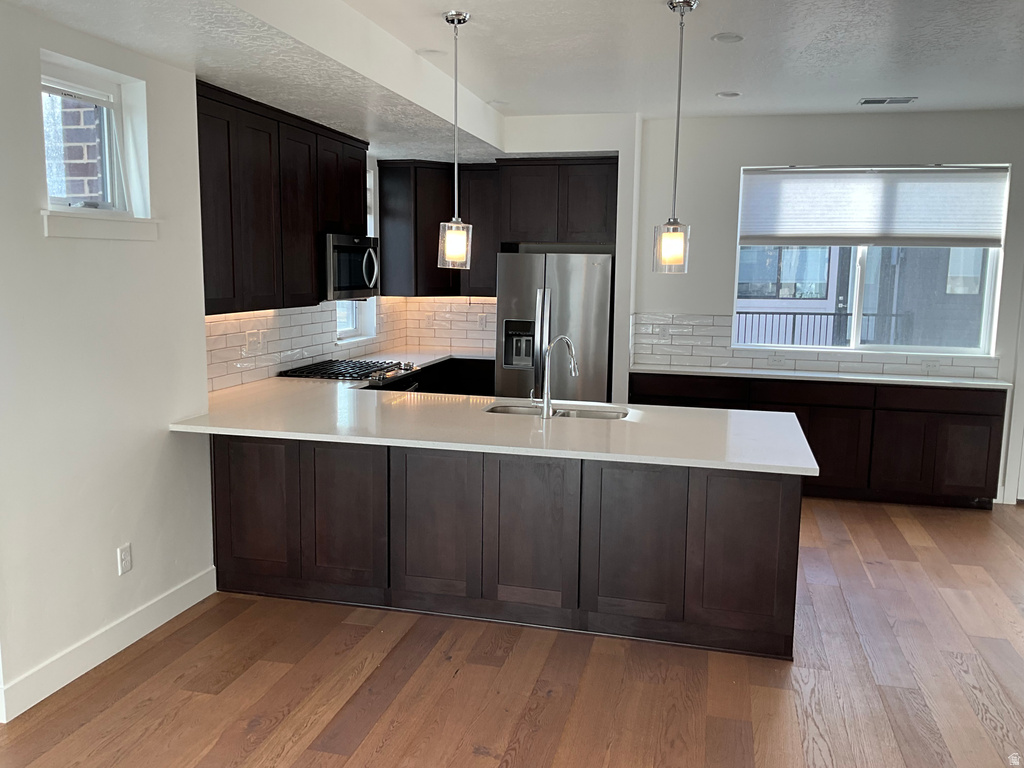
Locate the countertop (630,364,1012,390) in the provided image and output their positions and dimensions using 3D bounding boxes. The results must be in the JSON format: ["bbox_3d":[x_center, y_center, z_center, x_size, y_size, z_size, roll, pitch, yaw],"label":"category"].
[{"bbox_3d":[2.157,-0.060,6.232,2.572,0.030,0.323,3,8,14],"label":"countertop"}]

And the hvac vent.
[{"bbox_3d":[2.475,-1.858,5.656,0.348,0.018,0.212,3,8,14],"label":"hvac vent"}]

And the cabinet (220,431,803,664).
[{"bbox_3d":[-0.023,0.616,4.380,2.774,0.884,0.937,3,8,14],"label":"cabinet"}]

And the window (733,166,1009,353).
[{"bbox_3d":[2.557,-0.895,6.222,1.802,1.331,0.091,3,8,14],"label":"window"}]

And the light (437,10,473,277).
[{"bbox_3d":[-0.260,-1.105,3.952,0.152,1.138,0.152,1,7,0],"label":"light"}]

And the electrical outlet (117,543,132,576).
[{"bbox_3d":[-1.643,0.743,3.640,0.007,0.118,0.078,3,8,14],"label":"electrical outlet"}]

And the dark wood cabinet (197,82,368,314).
[{"bbox_3d":[-1.406,-1.003,5.093,0.336,1.093,2.090,3,8,14],"label":"dark wood cabinet"}]

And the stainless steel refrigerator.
[{"bbox_3d":[0.405,-0.194,7.105,0.902,1.748,0.836,3,8,14],"label":"stainless steel refrigerator"}]

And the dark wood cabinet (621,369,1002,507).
[{"bbox_3d":[2.143,0.384,6.307,2.554,0.869,0.301,3,8,14],"label":"dark wood cabinet"}]

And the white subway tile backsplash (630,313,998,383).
[{"bbox_3d":[2.204,-0.290,6.370,2.583,0.402,0.030,3,8,14],"label":"white subway tile backsplash"}]

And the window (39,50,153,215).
[{"bbox_3d":[-1.684,-0.958,3.388,0.138,0.569,0.574,3,8,14],"label":"window"}]

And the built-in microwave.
[{"bbox_3d":[-1.214,-0.785,5.735,0.415,0.415,0.766,3,8,14],"label":"built-in microwave"}]

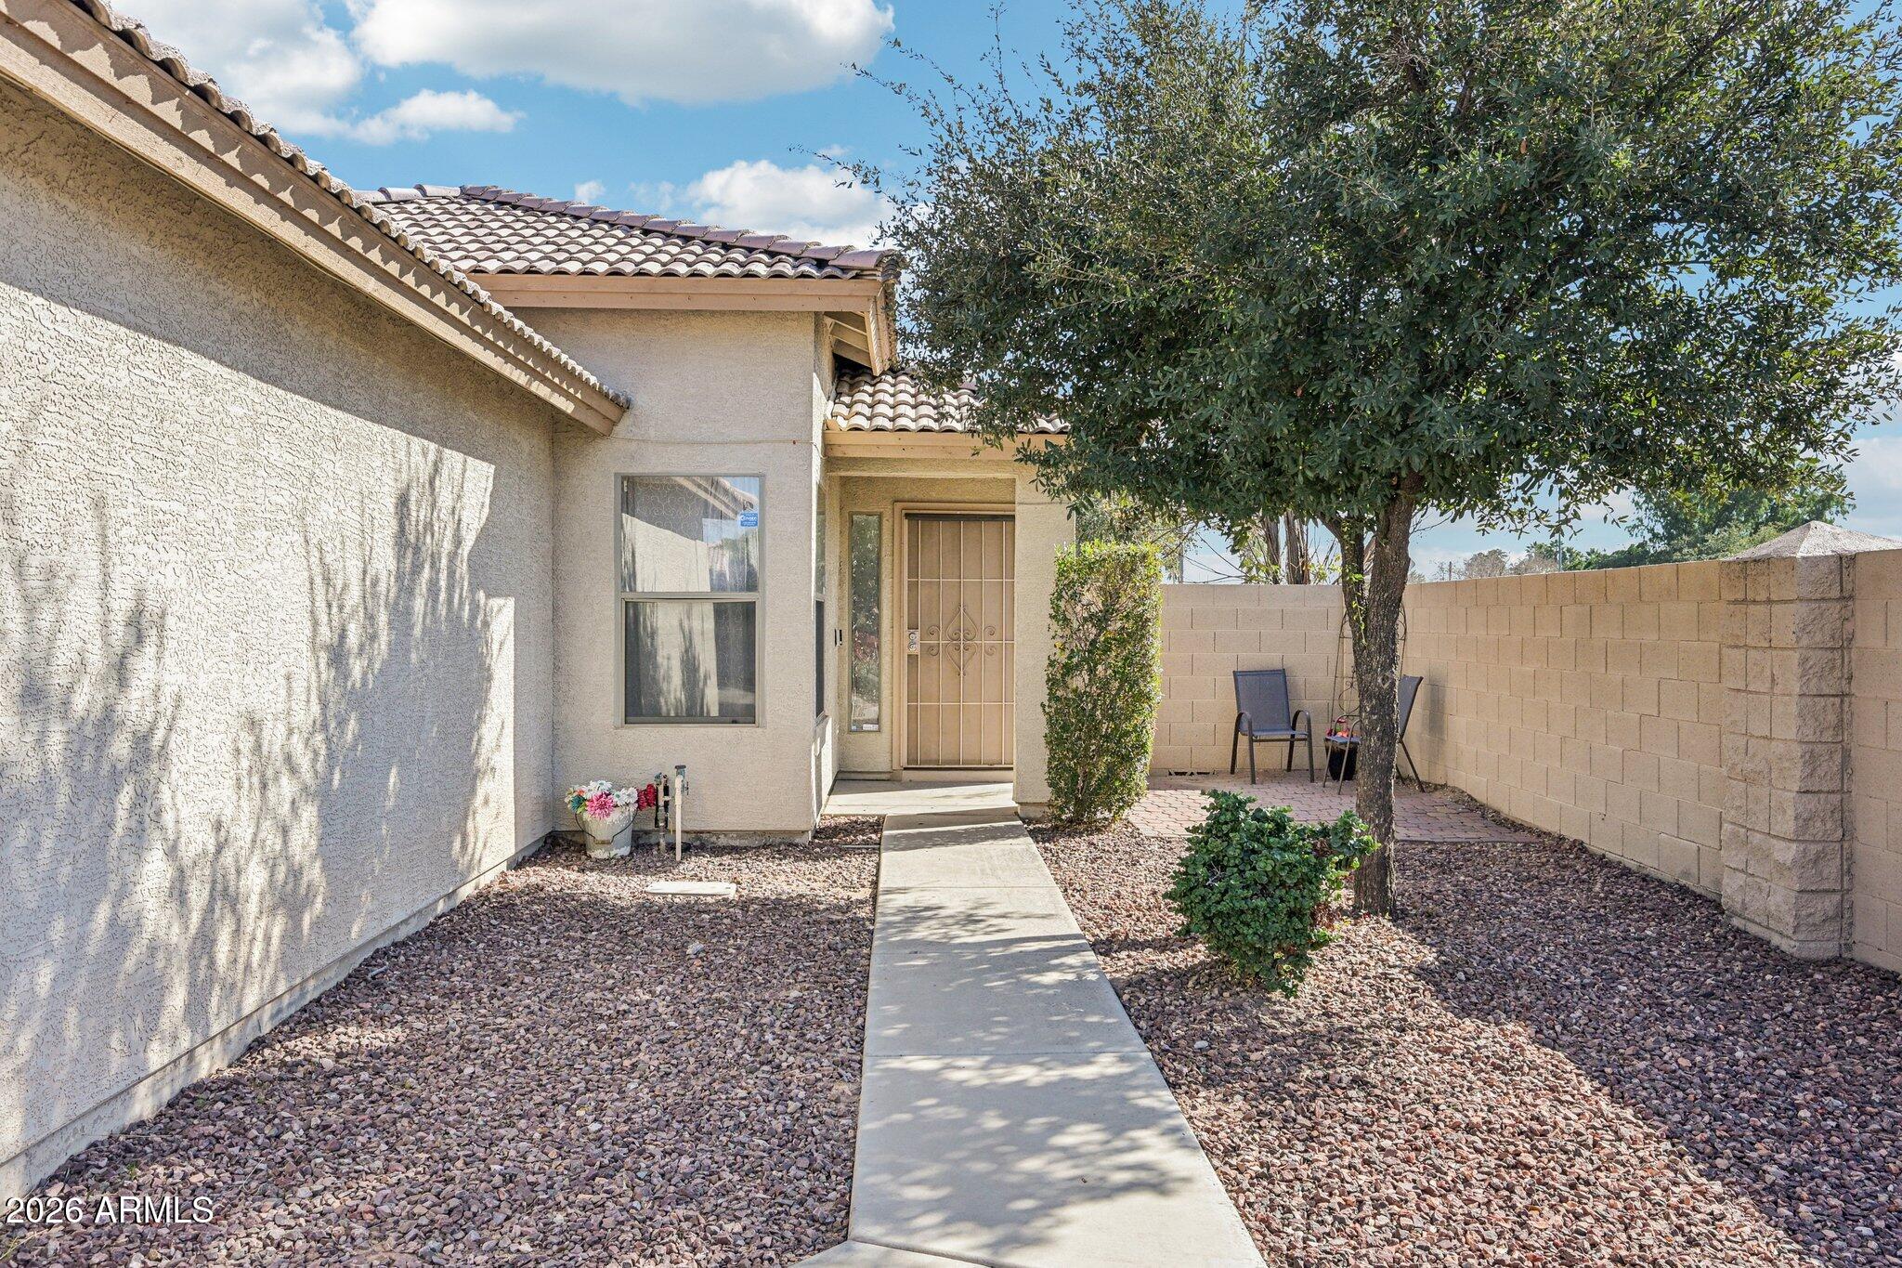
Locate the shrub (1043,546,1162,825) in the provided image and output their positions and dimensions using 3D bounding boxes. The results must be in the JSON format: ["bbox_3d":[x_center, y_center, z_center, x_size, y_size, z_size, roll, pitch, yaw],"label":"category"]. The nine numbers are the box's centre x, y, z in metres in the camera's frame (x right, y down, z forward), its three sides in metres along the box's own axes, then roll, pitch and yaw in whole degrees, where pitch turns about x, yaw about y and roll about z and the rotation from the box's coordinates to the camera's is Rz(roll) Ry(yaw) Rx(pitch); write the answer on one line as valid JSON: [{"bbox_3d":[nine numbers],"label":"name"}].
[{"bbox_3d":[1.040,0.325,8.630,0.790,1.890,0.740,0,1,0],"label":"shrub"}]

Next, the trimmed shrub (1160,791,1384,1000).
[{"bbox_3d":[1.285,1.000,5.100,0.840,0.750,0.750,0,1,0],"label":"trimmed shrub"}]

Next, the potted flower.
[{"bbox_3d":[-2.040,1.080,7.460,0.460,0.450,0.410,0,1,0],"label":"potted flower"}]

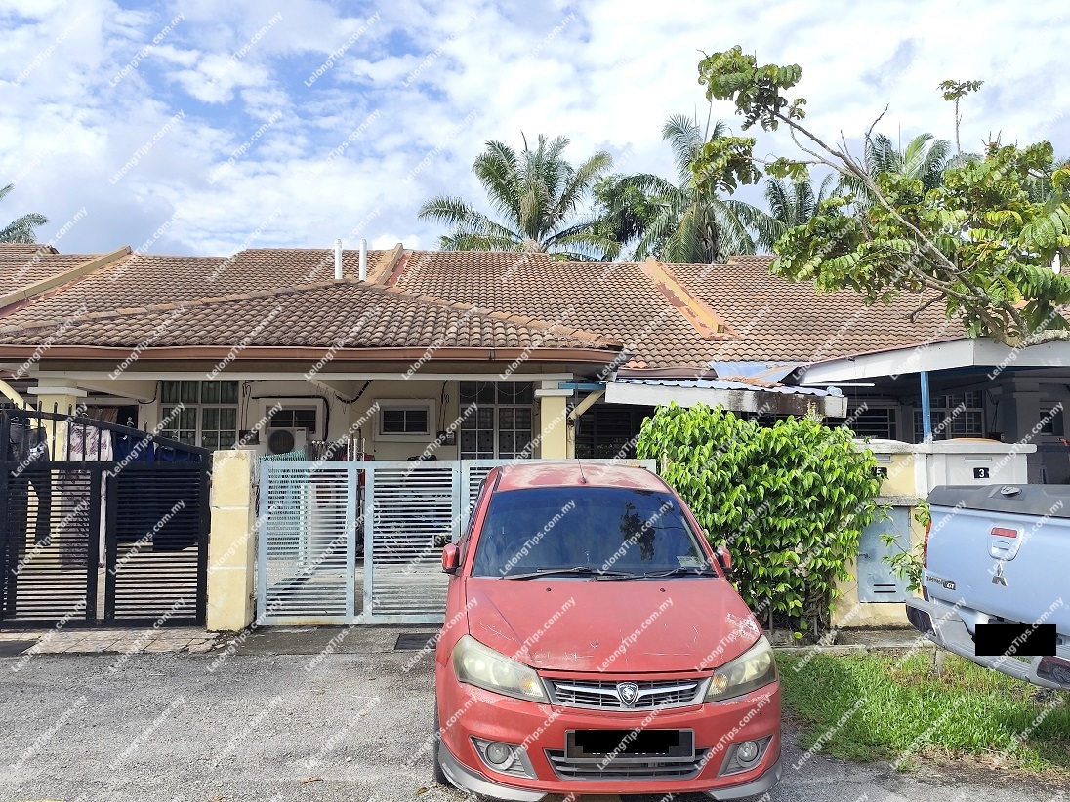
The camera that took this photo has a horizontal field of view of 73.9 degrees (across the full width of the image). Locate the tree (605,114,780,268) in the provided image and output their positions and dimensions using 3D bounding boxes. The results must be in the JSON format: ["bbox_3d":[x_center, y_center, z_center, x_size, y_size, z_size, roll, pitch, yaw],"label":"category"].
[{"bbox_3d":[8.044,-5.148,34.905,8.500,18.356,8.500,0,-4,-3],"label":"tree"}]

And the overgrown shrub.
[{"bbox_3d":[2.201,1.155,7.095,2.330,2.220,1.250,0,-4,-3],"label":"overgrown shrub"}]

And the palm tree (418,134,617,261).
[{"bbox_3d":[-0.779,-4.663,34.884,9.400,17.434,9.400,0,-4,-3],"label":"palm tree"}]

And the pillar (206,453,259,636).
[{"bbox_3d":[-3.071,1.397,7.252,0.365,1.787,0.270,0,-4,-3],"label":"pillar"}]

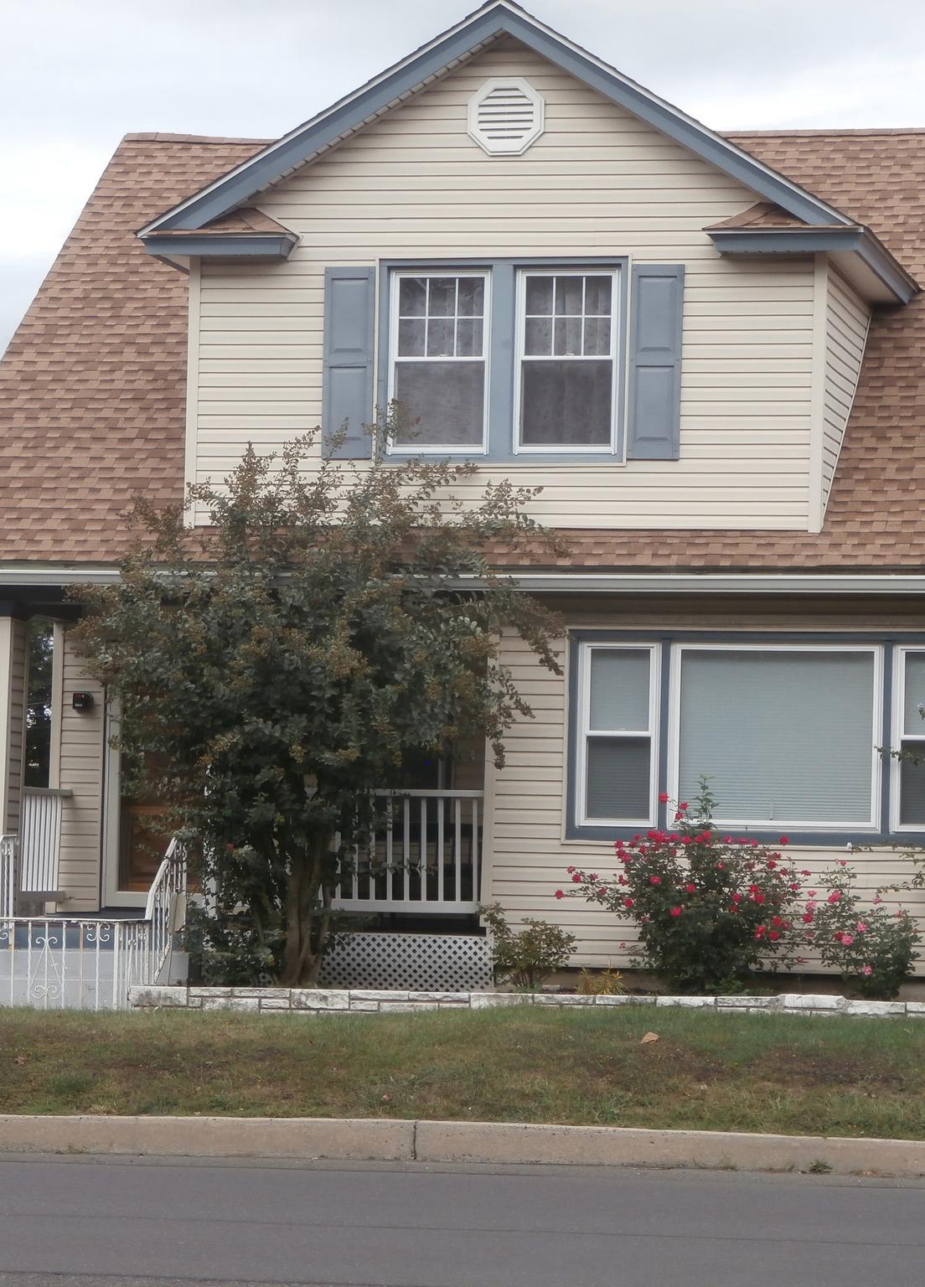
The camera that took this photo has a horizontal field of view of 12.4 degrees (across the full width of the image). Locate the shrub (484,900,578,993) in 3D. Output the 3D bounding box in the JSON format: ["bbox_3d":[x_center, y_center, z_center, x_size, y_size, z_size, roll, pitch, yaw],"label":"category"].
[{"bbox_3d":[0.451,2.131,29.829,0.650,0.620,0.600,1,-2,12],"label":"shrub"}]

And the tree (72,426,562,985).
[{"bbox_3d":[-1.056,0.431,29.493,3.500,3.940,2.900,1,-2,12],"label":"tree"}]

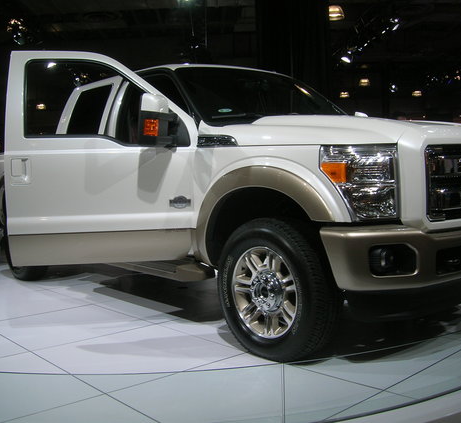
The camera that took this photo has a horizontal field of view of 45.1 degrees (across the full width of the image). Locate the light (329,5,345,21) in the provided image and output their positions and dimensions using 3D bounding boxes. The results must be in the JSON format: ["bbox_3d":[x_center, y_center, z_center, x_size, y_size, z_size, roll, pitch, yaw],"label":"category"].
[{"bbox_3d":[2.607,-4.929,13.771,0.480,0.340,0.480,-3,4,0],"label":"light"}]

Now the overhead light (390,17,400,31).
[{"bbox_3d":[3.773,-4.299,12.682,0.250,0.320,0.280,-6,5,-38],"label":"overhead light"}]

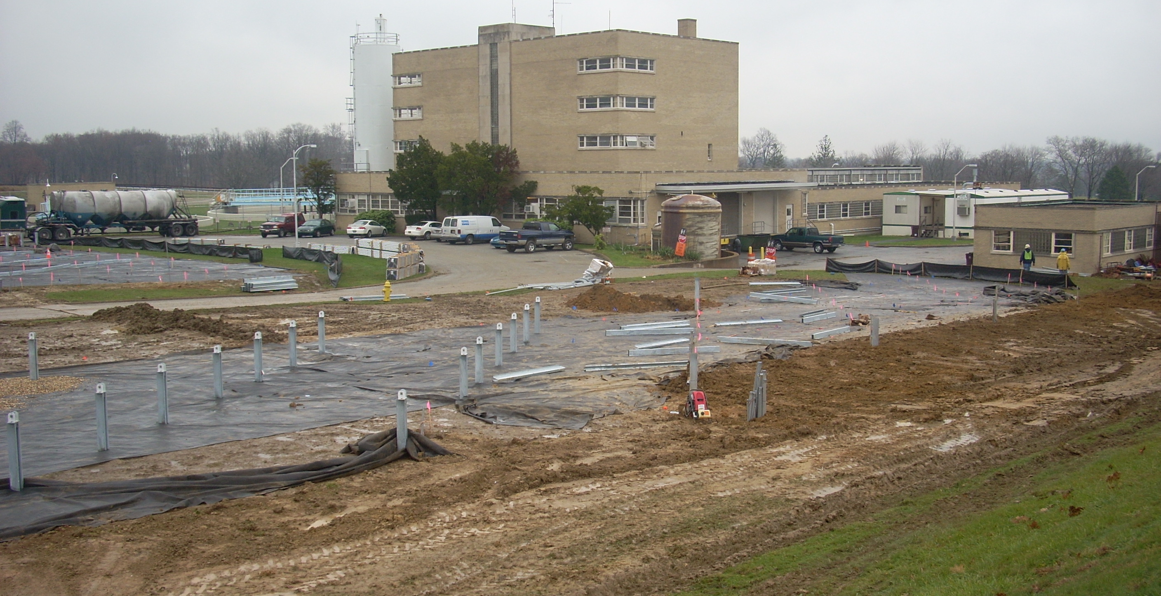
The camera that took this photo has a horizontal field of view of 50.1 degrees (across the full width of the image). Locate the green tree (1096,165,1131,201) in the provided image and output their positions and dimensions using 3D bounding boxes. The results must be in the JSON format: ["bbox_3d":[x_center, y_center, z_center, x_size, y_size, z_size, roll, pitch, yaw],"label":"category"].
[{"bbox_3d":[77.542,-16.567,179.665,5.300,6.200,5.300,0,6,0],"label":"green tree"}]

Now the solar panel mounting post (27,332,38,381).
[{"bbox_3d":[-14.322,1.528,32.493,0.180,1.270,0.140,0,6,7],"label":"solar panel mounting post"}]

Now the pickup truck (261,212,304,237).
[{"bbox_3d":[-24.217,-5.932,100.898,1.780,1.880,4.950,1,6,14],"label":"pickup truck"}]

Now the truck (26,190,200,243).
[{"bbox_3d":[-39.788,-7.072,105.974,13.500,3.980,2.500,-4,7,-33],"label":"truck"}]

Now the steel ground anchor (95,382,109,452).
[{"bbox_3d":[-9.456,2.351,24.561,0.180,1.374,0.140,0,6,7],"label":"steel ground anchor"}]

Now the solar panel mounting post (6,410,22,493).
[{"bbox_3d":[-9.838,2.665,21.528,0.150,1.340,0.130,1,6,8],"label":"solar panel mounting post"}]

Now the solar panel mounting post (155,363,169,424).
[{"bbox_3d":[-9.199,2.115,27.354,0.180,1.376,0.140,0,6,7],"label":"solar panel mounting post"}]

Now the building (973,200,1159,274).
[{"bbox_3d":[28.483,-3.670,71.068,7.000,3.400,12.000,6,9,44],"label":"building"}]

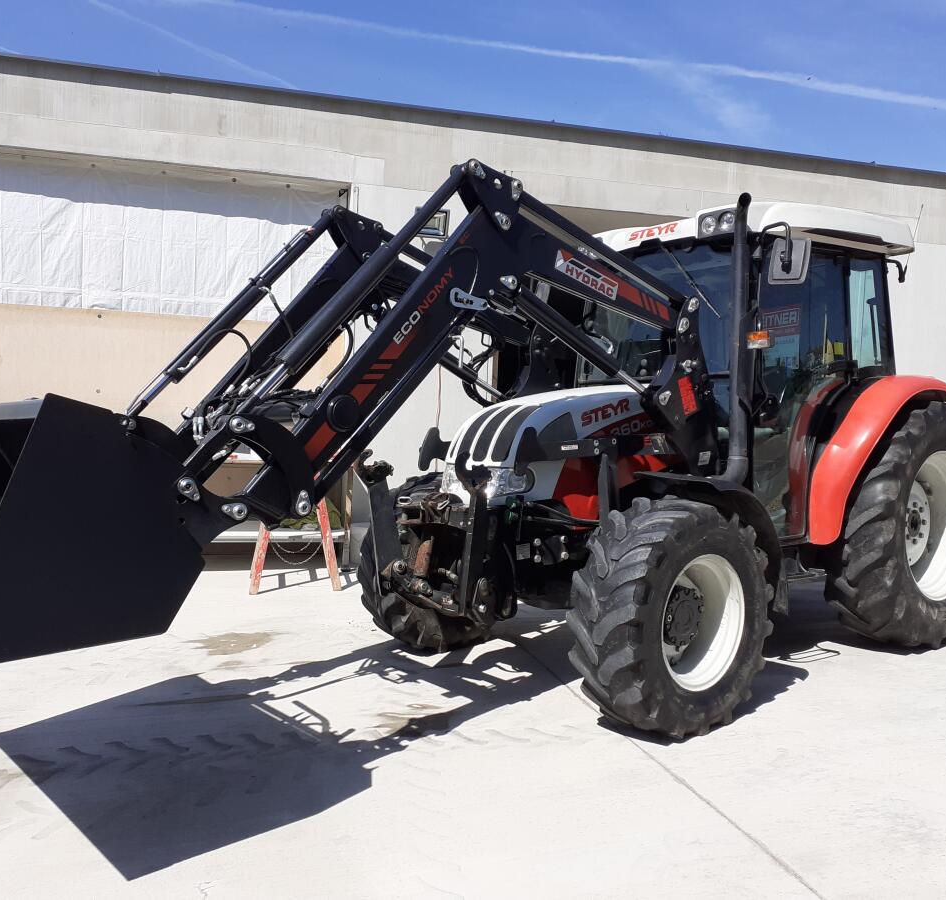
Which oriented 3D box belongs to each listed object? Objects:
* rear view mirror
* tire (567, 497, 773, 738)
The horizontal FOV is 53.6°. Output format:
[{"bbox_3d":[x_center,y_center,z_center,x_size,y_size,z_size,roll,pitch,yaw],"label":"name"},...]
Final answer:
[{"bbox_3d":[1.503,-0.898,4.450,0.178,0.217,0.055,14,12,43],"label":"rear view mirror"},{"bbox_3d":[0.867,0.705,4.008,1.000,1.000,0.390,-3,4,-40],"label":"tire"}]

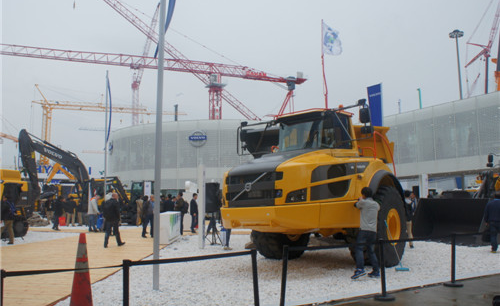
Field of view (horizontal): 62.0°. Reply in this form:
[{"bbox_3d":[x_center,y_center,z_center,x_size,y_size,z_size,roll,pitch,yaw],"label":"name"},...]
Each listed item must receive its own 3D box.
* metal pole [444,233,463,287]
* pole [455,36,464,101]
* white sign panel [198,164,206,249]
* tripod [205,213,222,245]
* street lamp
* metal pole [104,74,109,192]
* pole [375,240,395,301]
[{"bbox_3d":[3.599,1.895,7.422,0.320,0.910,0.320,-4,-7,25],"label":"metal pole"},{"bbox_3d":[35.970,-5.851,70.411,0.380,29.139,0.380,-4,-7,27],"label":"pole"},{"bbox_3d":[-1.489,1.667,13.029,0.150,2.610,0.150,0,-6,-6],"label":"white sign panel"},{"bbox_3d":[-1.239,2.550,14.095,0.720,1.080,0.720,0,-6,-5],"label":"tripod"},{"bbox_3d":[35.942,-6.288,70.364,2.500,29.999,2.500,-4,-7,27],"label":"street lamp"},{"bbox_3d":[-6.183,-0.019,17.811,0.090,7.135,0.090,1,-7,-19],"label":"metal pole"},{"bbox_3d":[2.092,1.818,6.518,0.320,0.910,0.320,-3,-7,17],"label":"pole"}]

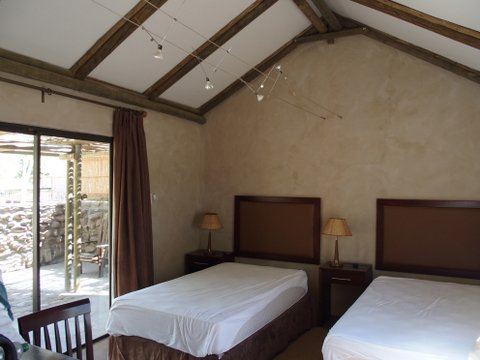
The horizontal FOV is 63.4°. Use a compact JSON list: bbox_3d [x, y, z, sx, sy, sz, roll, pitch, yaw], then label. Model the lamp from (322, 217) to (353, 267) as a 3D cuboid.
[{"bbox_3d":[1.138,0.731,4.550,0.345,0.560,0.345,0,0,25],"label":"lamp"}]

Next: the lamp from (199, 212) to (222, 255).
[{"bbox_3d":[-0.400,0.735,5.280,0.330,0.550,0.330,0,0,0],"label":"lamp"}]

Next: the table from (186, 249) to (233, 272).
[{"bbox_3d":[-0.423,1.330,5.300,0.500,0.640,0.420,0,0,25],"label":"table"}]

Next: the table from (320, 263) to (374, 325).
[{"bbox_3d":[1.244,1.330,4.523,0.500,0.640,0.420,0,0,25],"label":"table"}]

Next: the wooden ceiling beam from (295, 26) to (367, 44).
[{"bbox_3d":[1.075,-1.730,4.685,0.880,0.090,0.080,0,0,25],"label":"wooden ceiling beam"}]

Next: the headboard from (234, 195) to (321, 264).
[{"bbox_3d":[0.474,0.645,5.095,1.185,0.840,0.055,0,0,25],"label":"headboard"}]

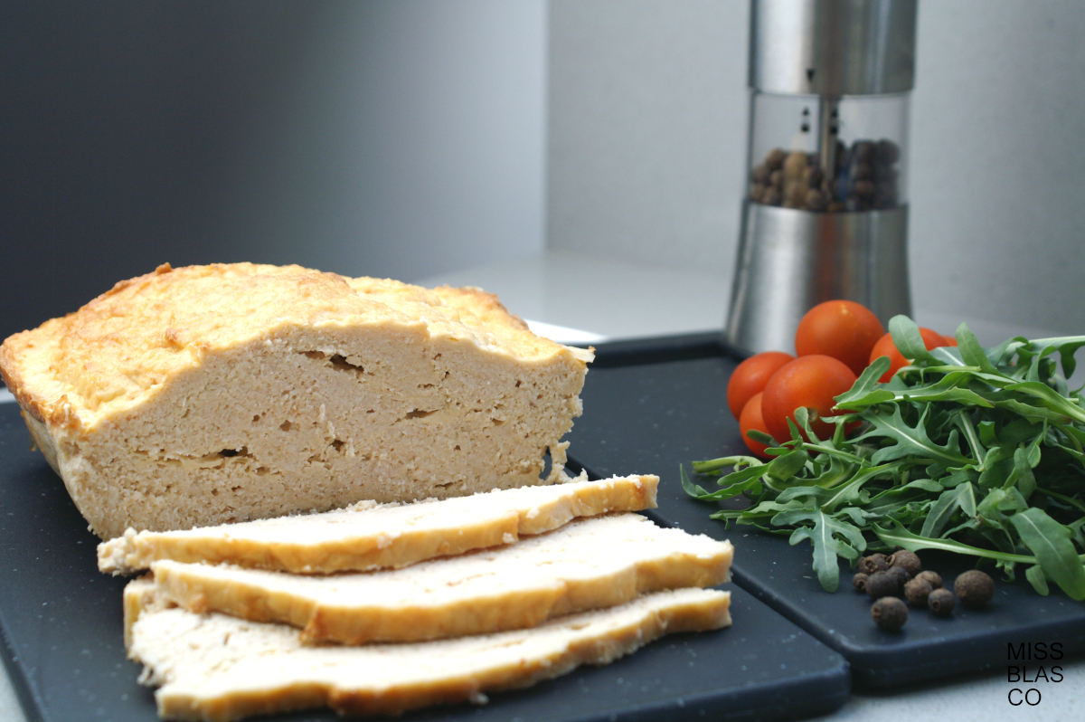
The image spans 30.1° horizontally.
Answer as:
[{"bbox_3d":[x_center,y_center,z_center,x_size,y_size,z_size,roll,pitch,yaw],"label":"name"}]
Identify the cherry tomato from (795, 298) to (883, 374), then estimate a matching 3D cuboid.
[{"bbox_3d":[0.090,-0.005,0.608,0.027,0.026,0.027,0,14,0],"label":"cherry tomato"}]

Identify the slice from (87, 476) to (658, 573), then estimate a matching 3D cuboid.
[{"bbox_3d":[-0.038,0.036,0.464,0.121,0.011,0.050,-4,7,-18],"label":"slice"}]

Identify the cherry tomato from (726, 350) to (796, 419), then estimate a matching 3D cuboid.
[{"bbox_3d":[0.064,0.009,0.567,0.024,0.024,0.024,0,14,0],"label":"cherry tomato"}]

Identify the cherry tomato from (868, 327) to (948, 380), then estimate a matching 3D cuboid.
[{"bbox_3d":[0.108,0.002,0.593,0.025,0.024,0.025,0,14,0],"label":"cherry tomato"}]

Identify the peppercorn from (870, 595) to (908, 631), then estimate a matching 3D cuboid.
[{"bbox_3d":[0.072,0.053,0.421,0.008,0.008,0.008,0,14,0],"label":"peppercorn"}]

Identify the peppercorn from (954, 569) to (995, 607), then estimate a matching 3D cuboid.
[{"bbox_3d":[0.093,0.049,0.435,0.009,0.008,0.009,0,14,0],"label":"peppercorn"}]

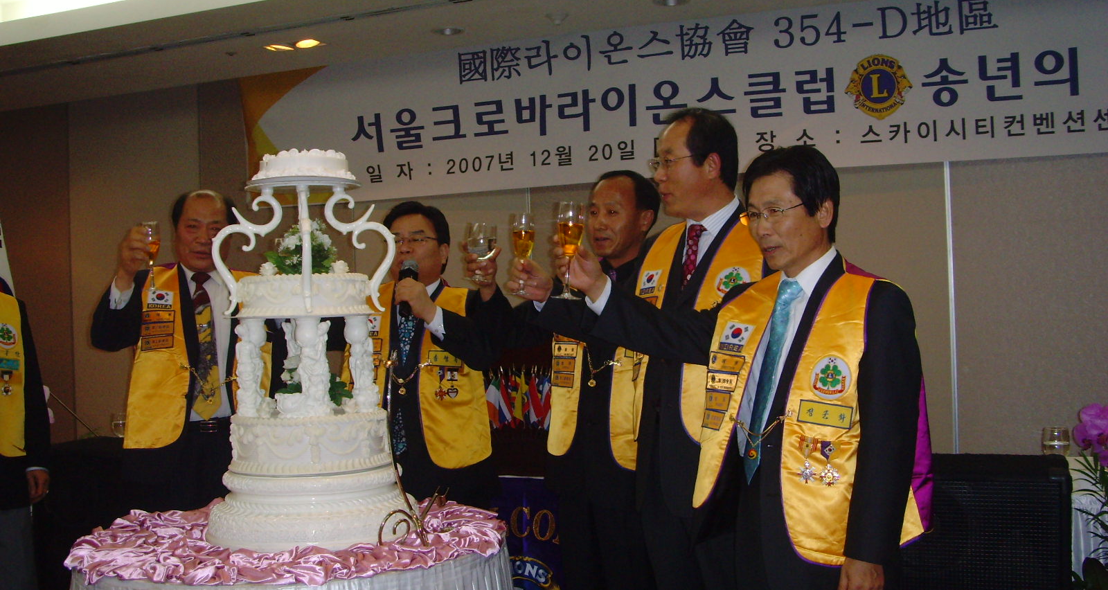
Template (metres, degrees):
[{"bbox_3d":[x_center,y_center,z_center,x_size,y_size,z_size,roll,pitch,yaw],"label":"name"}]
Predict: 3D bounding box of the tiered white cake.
[{"bbox_3d":[-0.614,0.120,3.100,0.515,0.940,0.515,-1,0,-11],"label":"tiered white cake"}]

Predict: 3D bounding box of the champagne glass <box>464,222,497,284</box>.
[{"bbox_3d":[-0.200,-0.115,3.430,0.079,0.166,0.079,6,-1,0],"label":"champagne glass"}]

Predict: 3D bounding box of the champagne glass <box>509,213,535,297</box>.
[{"bbox_3d":[-0.073,-0.097,2.950,0.056,0.193,0.056,1,-1,0],"label":"champagne glass"}]

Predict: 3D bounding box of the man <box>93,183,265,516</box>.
[{"bbox_3d":[-1.085,0.535,3.730,0.600,1.700,0.420,-1,0,-25],"label":"man"}]

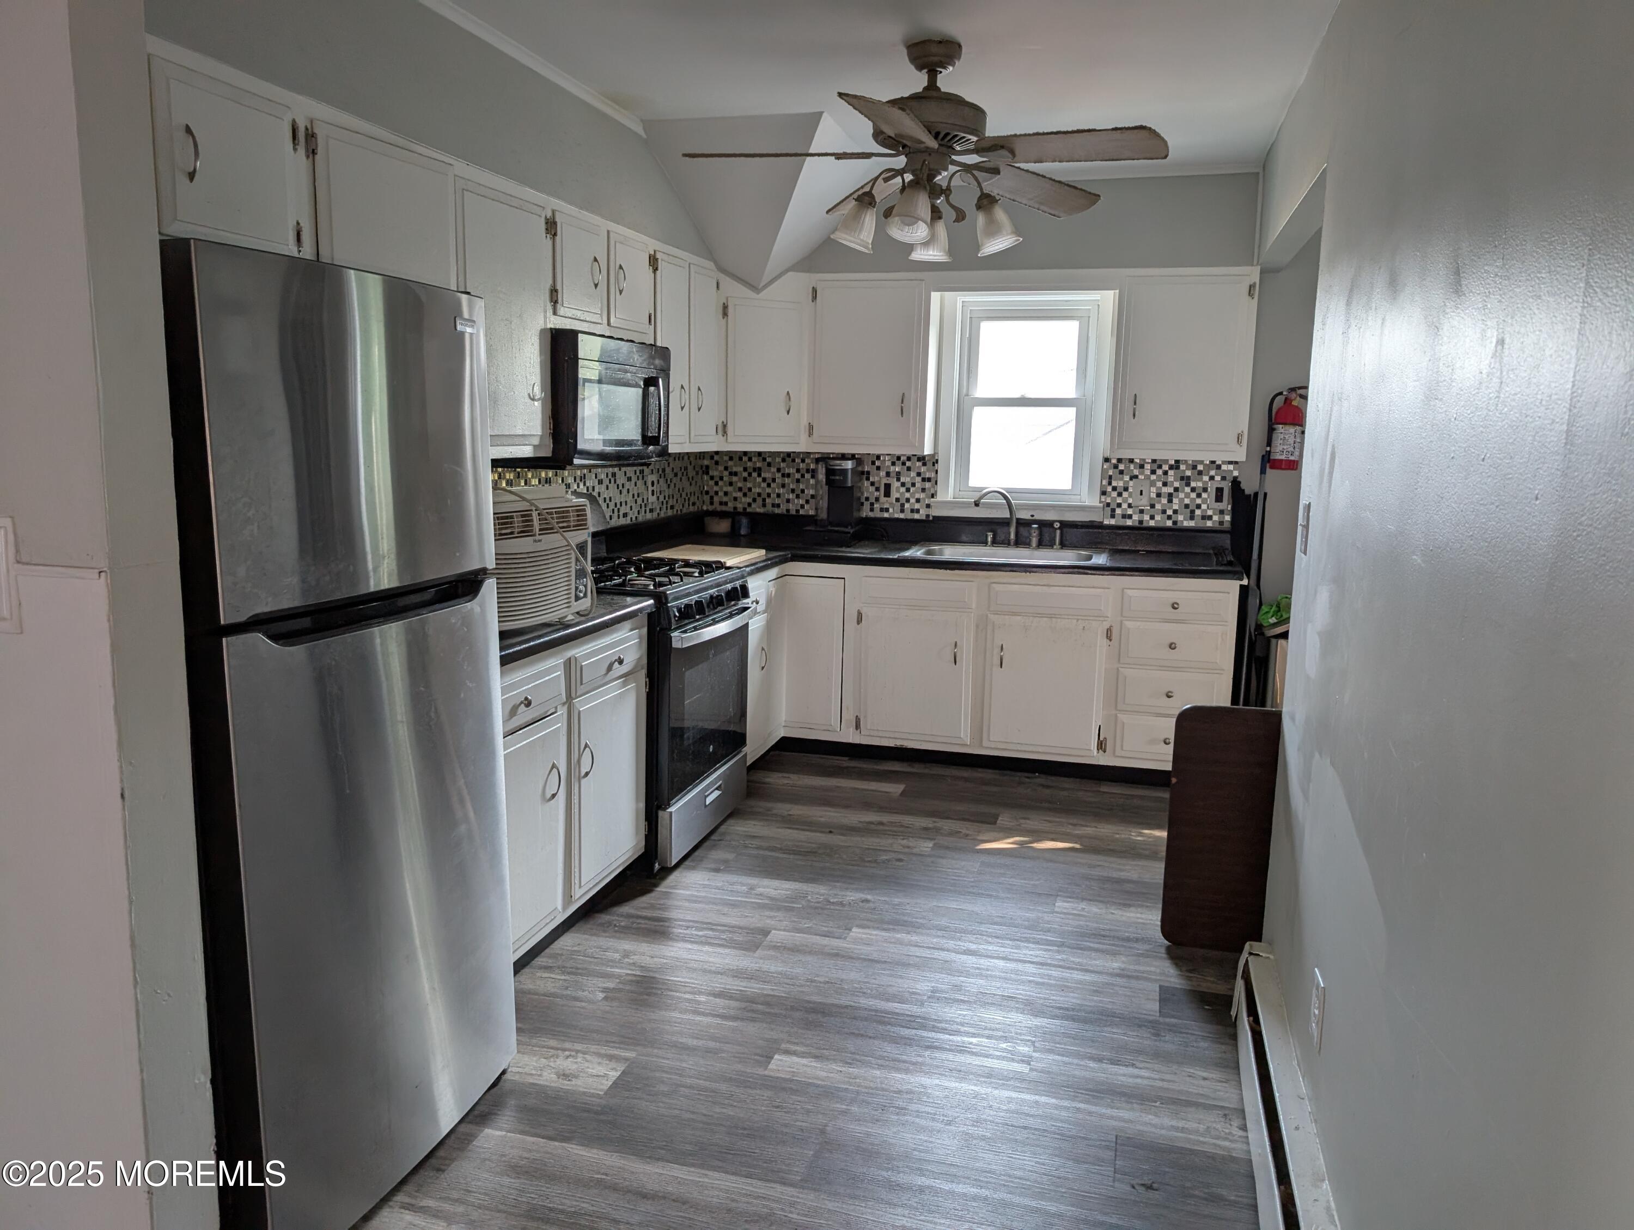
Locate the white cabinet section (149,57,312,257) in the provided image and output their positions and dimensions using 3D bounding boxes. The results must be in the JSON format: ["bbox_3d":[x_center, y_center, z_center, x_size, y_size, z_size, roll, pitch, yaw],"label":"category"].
[{"bbox_3d":[-1.321,-0.906,2.348,0.330,0.340,0.435,3,9,16],"label":"white cabinet section"}]

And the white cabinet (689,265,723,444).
[{"bbox_3d":[-0.611,-1.083,4.768,0.320,0.725,0.325,3,10,15],"label":"white cabinet"}]

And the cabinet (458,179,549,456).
[{"bbox_3d":[-1.032,-0.843,3.320,0.325,0.748,0.504,3,10,15],"label":"cabinet"}]

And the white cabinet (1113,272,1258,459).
[{"bbox_3d":[1.560,-1.054,4.850,0.544,0.763,0.325,3,10,15],"label":"white cabinet"}]

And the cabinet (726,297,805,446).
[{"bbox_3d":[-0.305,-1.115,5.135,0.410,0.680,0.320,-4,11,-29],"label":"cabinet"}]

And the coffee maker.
[{"bbox_3d":[0.088,-0.530,5.330,0.220,0.400,0.270,3,10,15],"label":"coffee maker"}]

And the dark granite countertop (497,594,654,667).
[{"bbox_3d":[-0.944,0.030,3.172,0.645,0.042,1.020,3,10,15],"label":"dark granite countertop"}]

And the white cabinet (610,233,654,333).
[{"bbox_3d":[-0.796,-1.175,4.067,0.320,0.320,0.400,3,10,15],"label":"white cabinet"}]

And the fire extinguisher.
[{"bbox_3d":[2.005,-0.800,4.847,0.175,0.370,0.140,3,10,15],"label":"fire extinguisher"}]

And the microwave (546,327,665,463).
[{"bbox_3d":[-0.825,-0.745,3.939,0.412,0.406,0.757,3,10,15],"label":"microwave"}]

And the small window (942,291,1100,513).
[{"bbox_3d":[0.953,-0.971,5.215,0.735,0.975,0.100,3,10,15],"label":"small window"}]

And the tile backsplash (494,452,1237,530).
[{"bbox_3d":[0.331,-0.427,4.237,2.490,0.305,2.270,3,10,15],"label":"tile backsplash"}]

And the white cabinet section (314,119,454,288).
[{"bbox_3d":[-1.186,-0.981,2.813,0.330,0.345,0.540,3,9,16],"label":"white cabinet section"}]

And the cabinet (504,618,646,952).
[{"bbox_3d":[-0.964,0.441,3.238,0.620,0.785,0.990,3,10,15],"label":"cabinet"}]

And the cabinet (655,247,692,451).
[{"bbox_3d":[-0.705,-1.029,4.479,0.325,0.740,0.352,3,10,15],"label":"cabinet"}]

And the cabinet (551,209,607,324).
[{"bbox_3d":[-0.907,-1.115,3.720,0.325,0.345,0.386,3,10,15],"label":"cabinet"}]

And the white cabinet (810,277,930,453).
[{"bbox_3d":[0.273,-1.132,5.201,0.539,0.765,0.325,3,10,15],"label":"white cabinet"}]

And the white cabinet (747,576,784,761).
[{"bbox_3d":[-0.518,0.190,4.822,0.620,0.780,0.580,3,10,15],"label":"white cabinet"}]

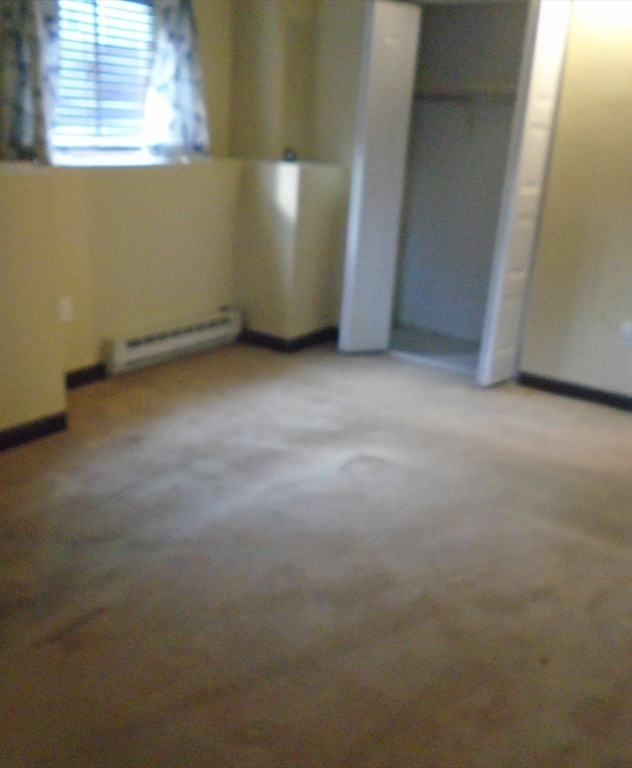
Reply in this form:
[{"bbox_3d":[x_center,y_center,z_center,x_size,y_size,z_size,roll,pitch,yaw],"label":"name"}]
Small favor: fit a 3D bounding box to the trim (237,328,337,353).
[{"bbox_3d":[-0.192,-0.313,4.886,0.419,0.093,0.471,15,21,30],"label":"trim"}]

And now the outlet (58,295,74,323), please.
[{"bbox_3d":[-1.187,-0.354,3.651,0.010,0.116,0.072,15,21,30],"label":"outlet"}]

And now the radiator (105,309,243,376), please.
[{"bbox_3d":[-0.762,-0.243,4.353,0.062,0.181,1.045,15,21,30],"label":"radiator"}]

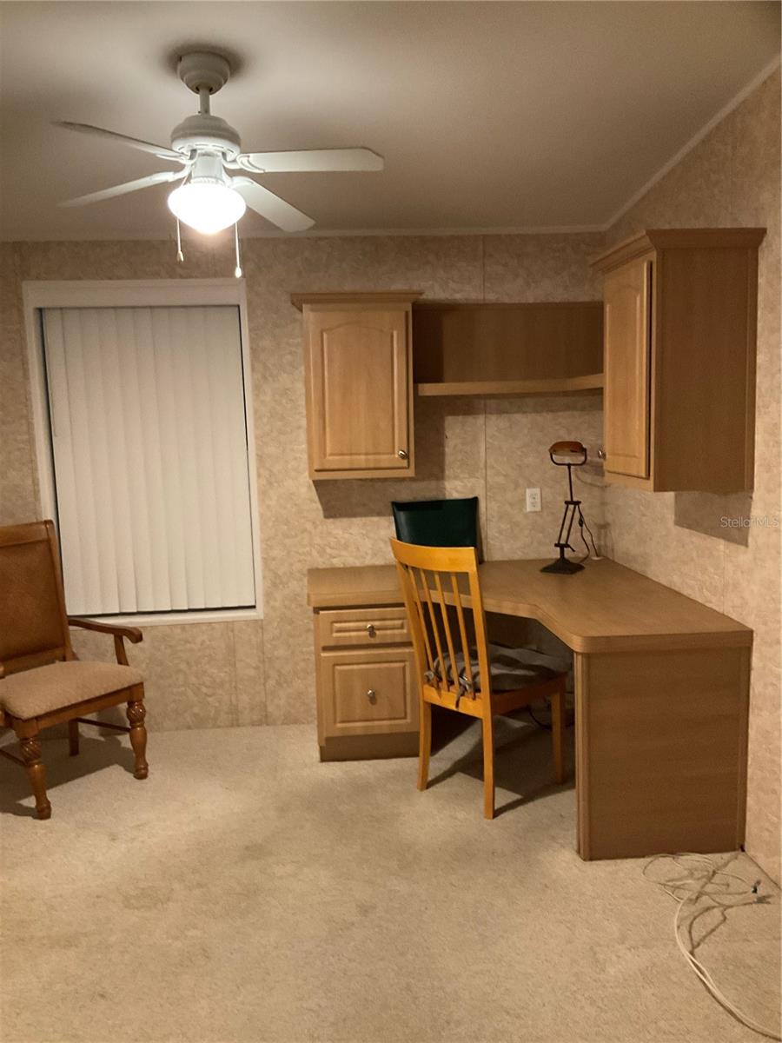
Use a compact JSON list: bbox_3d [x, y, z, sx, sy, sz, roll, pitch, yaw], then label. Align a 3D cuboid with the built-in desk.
[{"bbox_3d":[0.392,0.667,3.558,1.464,0.759,1.505,-2,7,-4],"label":"built-in desk"}]

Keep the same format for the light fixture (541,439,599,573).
[{"bbox_3d":[0.814,-0.076,4.017,0.185,0.586,0.270,3,8,34],"label":"light fixture"}]

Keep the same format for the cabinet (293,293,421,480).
[{"bbox_3d":[-0.142,-0.601,3.949,0.562,0.791,0.366,-2,7,-4],"label":"cabinet"}]

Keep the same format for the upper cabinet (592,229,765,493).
[{"bbox_3d":[0.937,-0.516,2.958,0.369,0.789,0.598,-2,7,-4],"label":"upper cabinet"}]

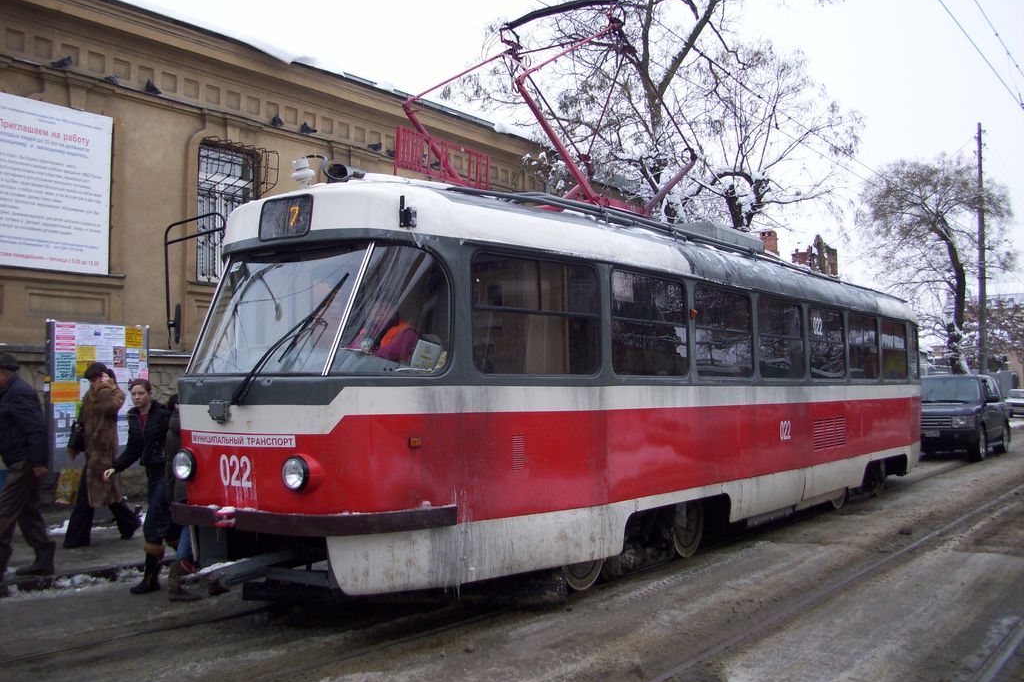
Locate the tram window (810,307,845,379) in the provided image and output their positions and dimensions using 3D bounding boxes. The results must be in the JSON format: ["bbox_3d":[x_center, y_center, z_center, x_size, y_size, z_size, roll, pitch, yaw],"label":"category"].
[{"bbox_3d":[3.667,0.038,11.707,0.080,0.797,1.226,-4,-5,35],"label":"tram window"}]

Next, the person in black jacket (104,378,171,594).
[{"bbox_3d":[-2.948,1.120,7.986,0.480,1.660,0.450,-2,-3,42],"label":"person in black jacket"}]

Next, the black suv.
[{"bbox_3d":[10.162,1.719,23.310,1.970,1.860,4.920,-1,-3,36],"label":"black suv"}]

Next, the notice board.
[{"bbox_3d":[-4.134,0.552,10.087,0.100,1.454,1.061,-1,-3,36],"label":"notice board"}]

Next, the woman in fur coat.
[{"bbox_3d":[-3.829,1.053,9.427,0.500,1.660,0.650,-2,-3,40],"label":"woman in fur coat"}]

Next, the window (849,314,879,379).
[{"bbox_3d":[4.508,0.091,12.881,0.080,0.798,1.202,-4,-5,35],"label":"window"}]

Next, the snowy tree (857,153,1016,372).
[{"bbox_3d":[16.961,-2.045,39.997,6.172,10.814,6.172,-1,-3,36],"label":"snowy tree"}]

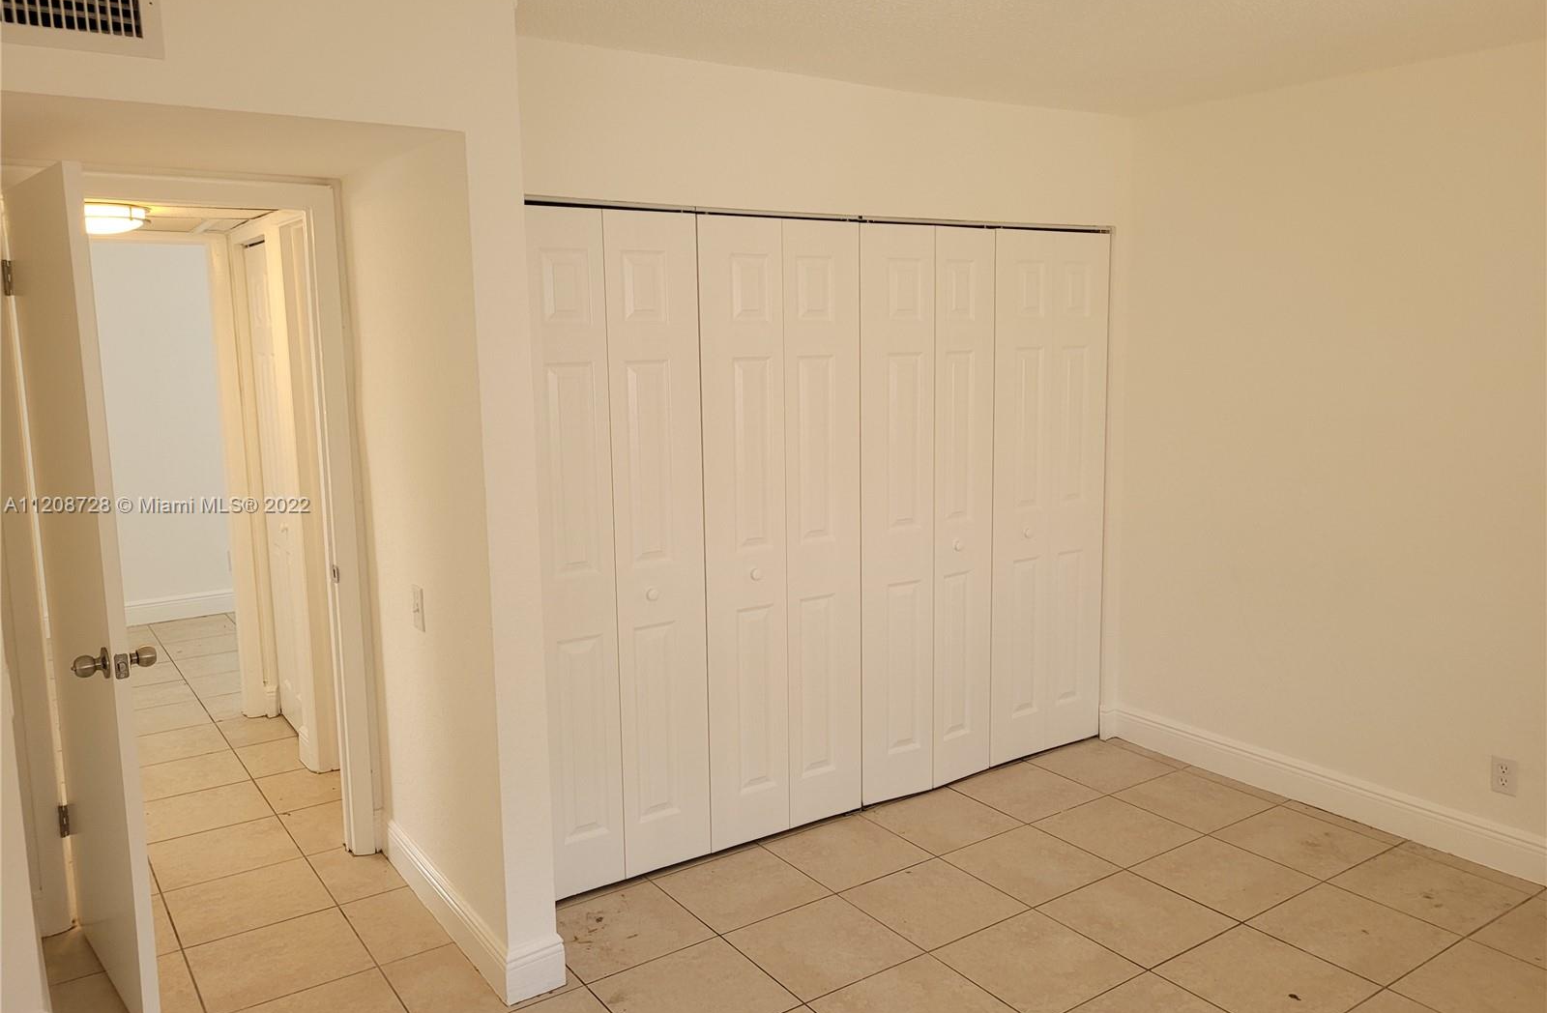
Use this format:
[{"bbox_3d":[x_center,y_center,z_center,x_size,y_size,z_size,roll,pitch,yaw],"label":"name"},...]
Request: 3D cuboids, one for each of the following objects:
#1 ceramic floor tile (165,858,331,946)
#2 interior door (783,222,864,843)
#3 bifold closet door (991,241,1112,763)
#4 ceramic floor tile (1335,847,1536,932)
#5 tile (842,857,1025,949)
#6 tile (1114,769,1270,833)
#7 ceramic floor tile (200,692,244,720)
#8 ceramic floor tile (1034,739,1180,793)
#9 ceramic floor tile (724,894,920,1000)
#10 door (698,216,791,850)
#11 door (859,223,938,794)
[{"bbox_3d":[-1.570,1.184,3.484,0.407,0.010,0.402,-7,11,-34],"label":"ceramic floor tile"},{"bbox_3d":[0.158,0.080,3.824,0.299,1.988,0.035,-6,10,-32],"label":"interior door"},{"bbox_3d":[1.047,-0.025,4.417,0.597,1.989,0.035,-7,11,-34],"label":"bifold closet door"},{"bbox_3d":[1.943,1.140,3.452,0.404,0.010,0.401,-7,11,-34],"label":"ceramic floor tile"},{"bbox_3d":[0.471,1.169,3.426,0.404,0.010,0.401,-7,11,-34],"label":"tile"},{"bbox_3d":[1.484,1.046,4.110,0.406,0.010,0.401,-7,11,-34],"label":"tile"},{"bbox_3d":[-2.384,0.906,5.352,0.406,0.010,0.401,-7,11,-34],"label":"ceramic floor tile"},{"bbox_3d":[1.254,0.998,4.439,0.406,0.010,0.401,-7,11,-34],"label":"ceramic floor tile"},{"bbox_3d":[0.134,1.210,3.197,0.404,0.010,0.401,-7,11,-34],"label":"ceramic floor tile"},{"bbox_3d":[-0.096,0.110,3.658,0.300,1.985,0.035,-7,11,-34],"label":"door"},{"bbox_3d":[0.420,0.054,3.989,0.304,1.983,0.034,-6,10,-30],"label":"door"}]

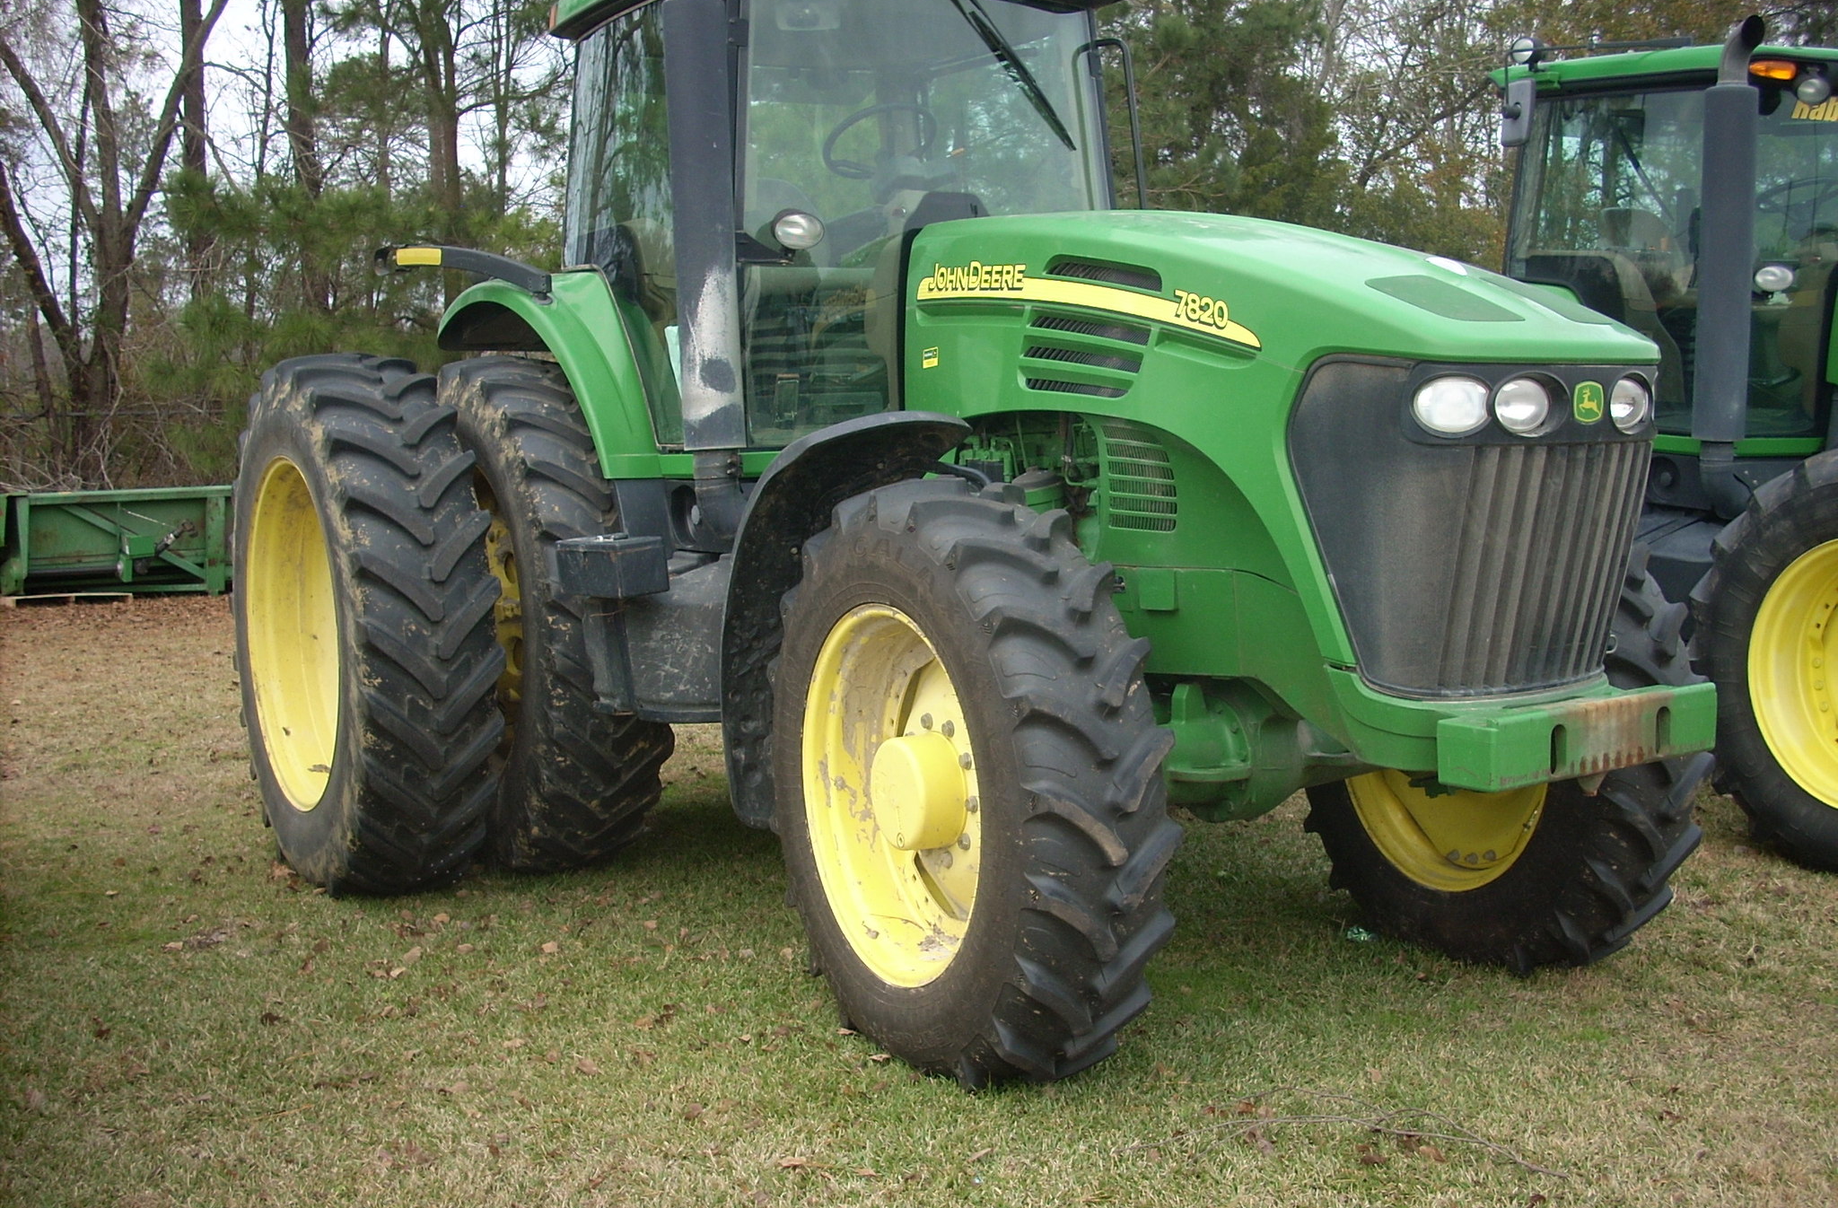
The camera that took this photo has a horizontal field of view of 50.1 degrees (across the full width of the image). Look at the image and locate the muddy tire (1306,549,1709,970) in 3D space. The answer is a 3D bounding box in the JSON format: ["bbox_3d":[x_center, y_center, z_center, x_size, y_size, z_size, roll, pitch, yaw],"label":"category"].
[{"bbox_3d":[1.671,0.345,5.814,0.390,1.460,1.490,-4,7,-27],"label":"muddy tire"}]

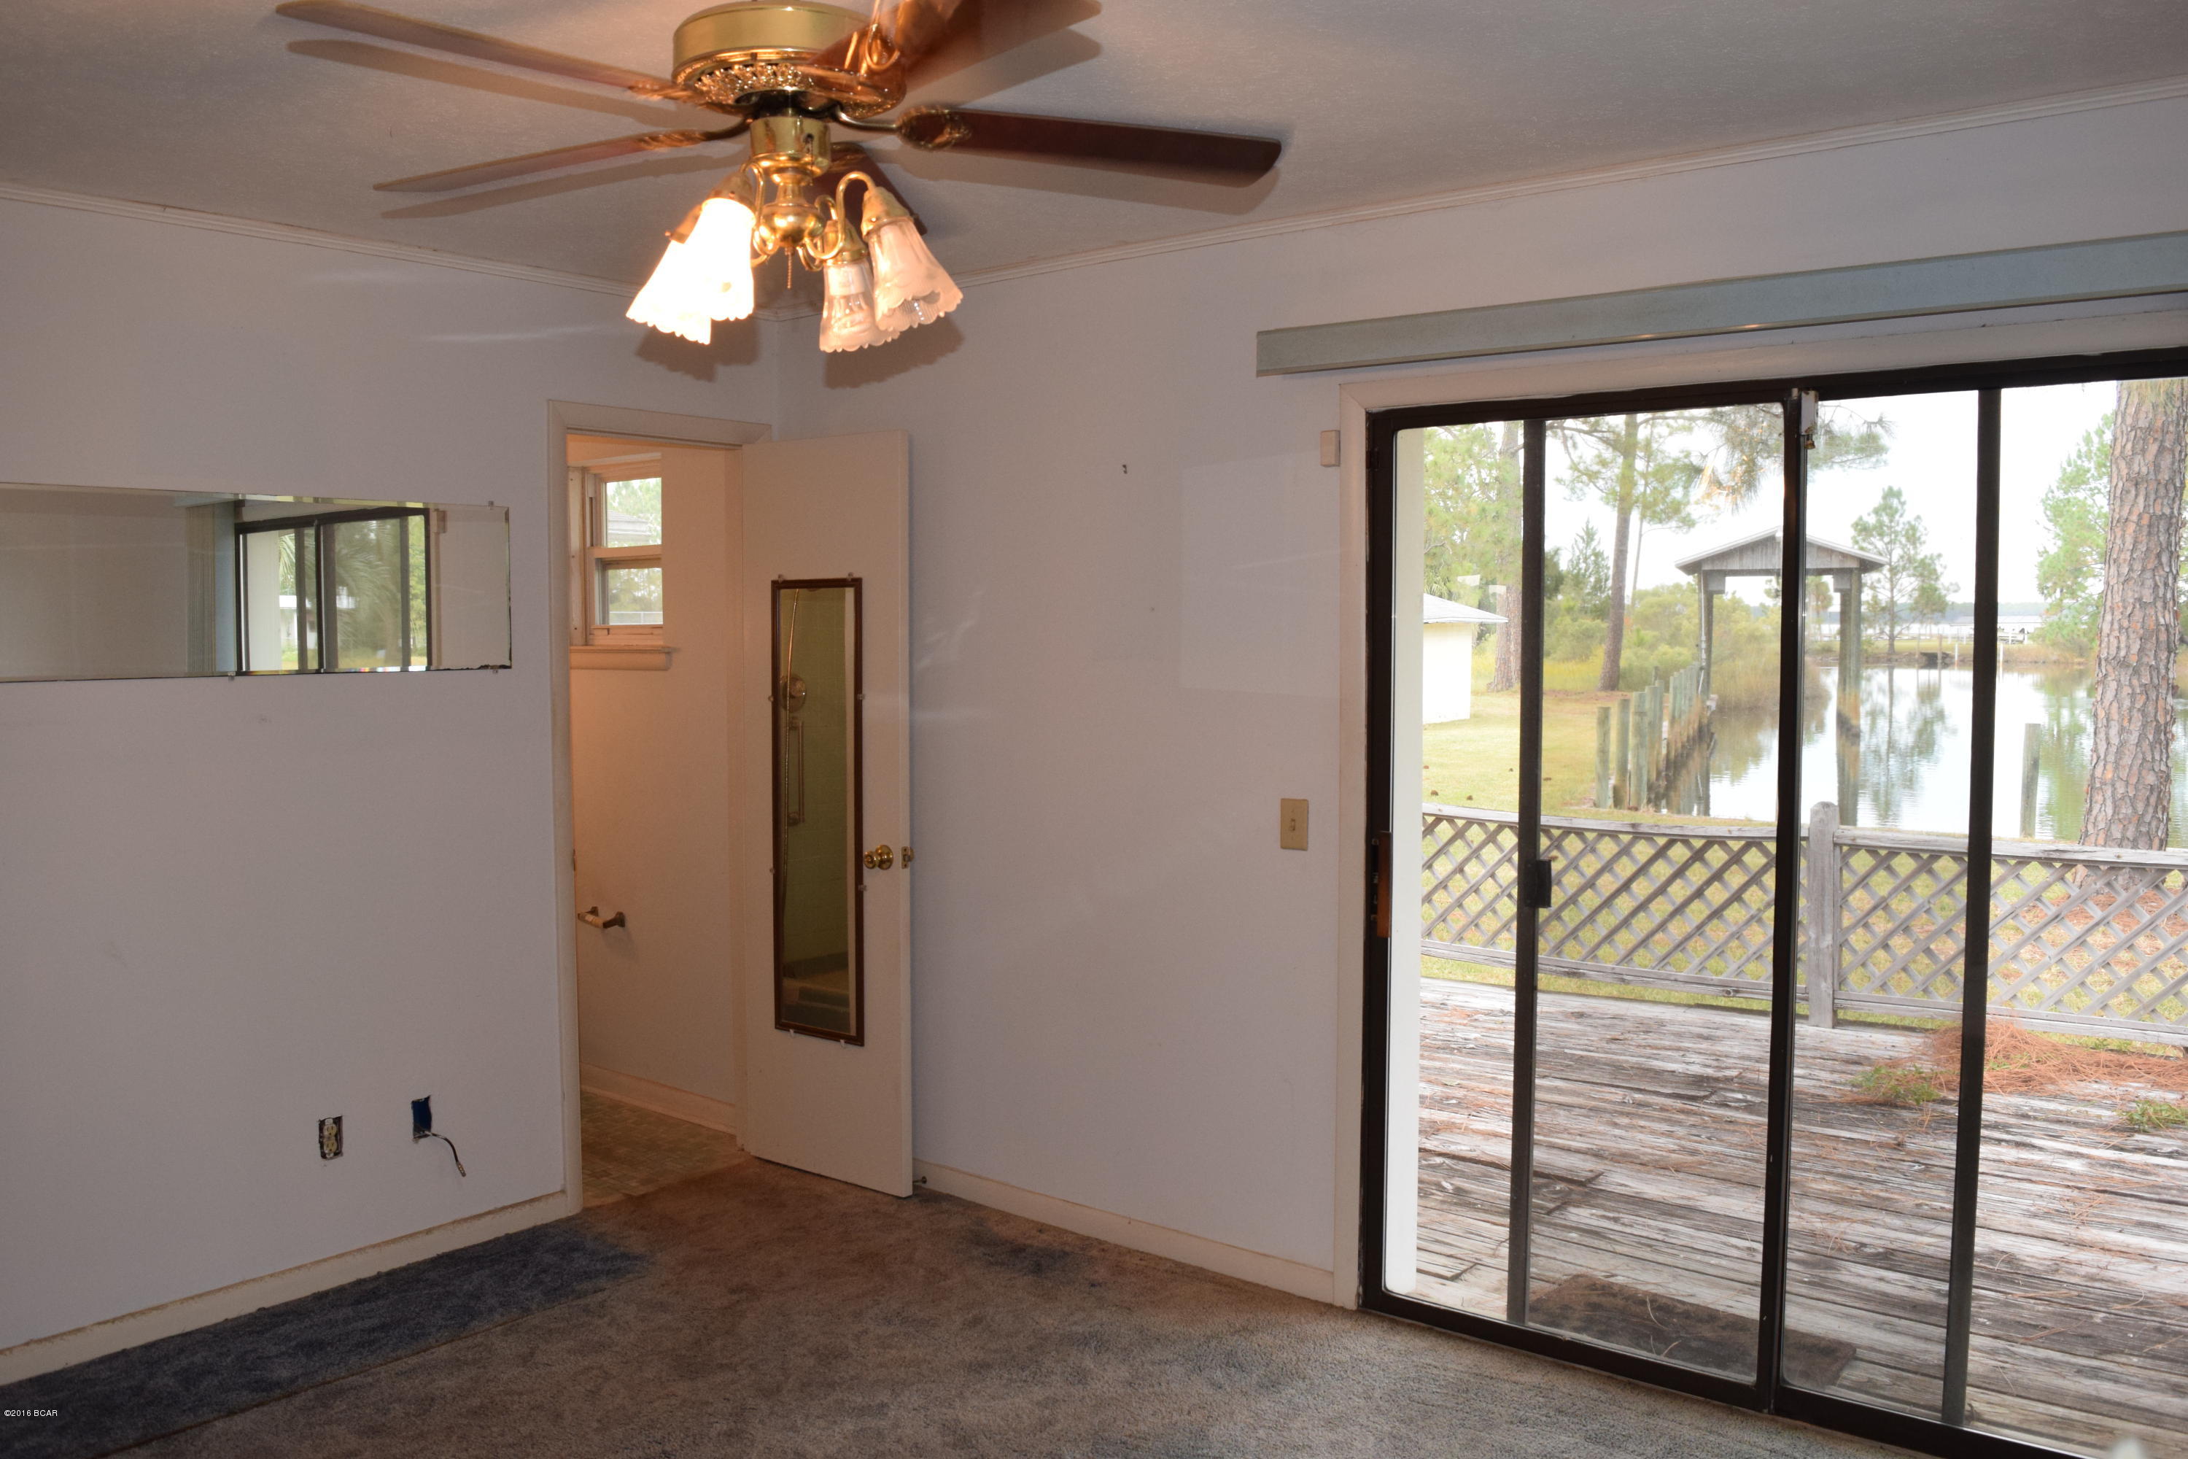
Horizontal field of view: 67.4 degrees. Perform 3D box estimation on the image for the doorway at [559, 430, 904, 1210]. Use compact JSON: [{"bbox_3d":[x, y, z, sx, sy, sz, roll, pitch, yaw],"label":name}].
[{"bbox_3d":[-0.922,0.217,4.317,0.640,2.101,0.725,3,5,38],"label":"doorway"}]

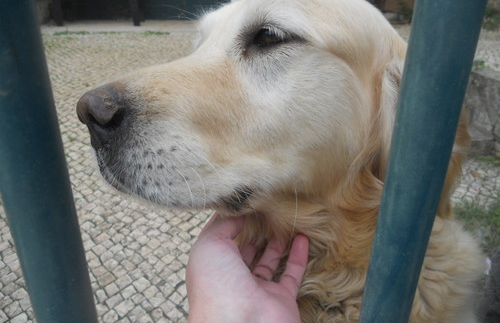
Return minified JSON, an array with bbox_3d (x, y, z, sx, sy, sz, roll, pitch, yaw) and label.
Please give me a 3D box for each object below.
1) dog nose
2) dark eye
[{"bbox_3d":[-0.103,-0.032,0.272,0.031,0.037,0.038,-10,25,-24],"label":"dog nose"},{"bbox_3d":[0.014,-0.096,0.302,0.024,0.014,0.013,9,24,17],"label":"dark eye"}]

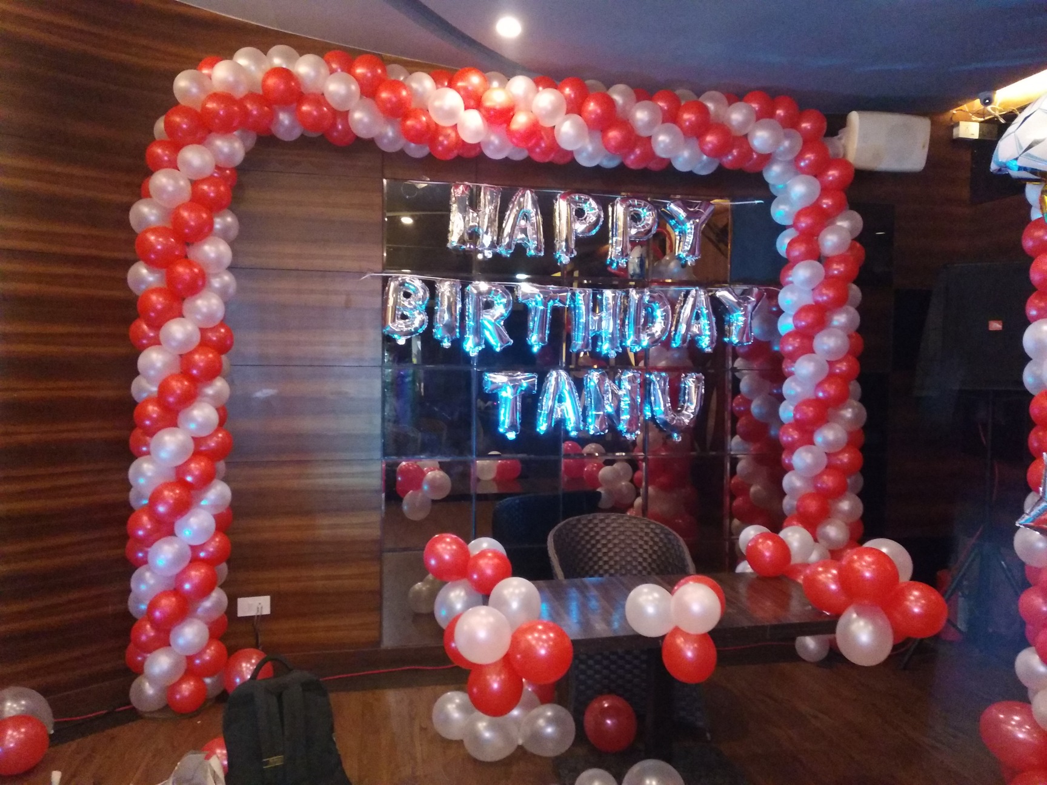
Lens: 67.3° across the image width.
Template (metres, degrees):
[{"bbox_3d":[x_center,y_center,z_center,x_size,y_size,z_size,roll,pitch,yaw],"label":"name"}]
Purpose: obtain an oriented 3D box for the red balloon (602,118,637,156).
[{"bbox_3d":[0.434,-1.149,3.535,0.160,0.160,0.160,0,0,0],"label":"red balloon"}]

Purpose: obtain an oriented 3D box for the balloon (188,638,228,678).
[{"bbox_3d":[-1.374,1.158,3.430,0.160,0.165,0.165,0,2,-11],"label":"balloon"}]

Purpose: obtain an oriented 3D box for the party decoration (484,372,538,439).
[{"bbox_3d":[-0.063,0.066,3.935,0.262,0.338,0.075,0,1,-11],"label":"party decoration"}]

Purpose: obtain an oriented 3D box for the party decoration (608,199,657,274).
[{"bbox_3d":[0.554,-0.809,4.020,0.250,0.370,0.080,0,0,-12],"label":"party decoration"}]

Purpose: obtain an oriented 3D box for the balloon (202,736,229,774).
[{"bbox_3d":[-1.104,1.371,2.920,0.178,0.178,0.178,0,1,-11],"label":"balloon"}]

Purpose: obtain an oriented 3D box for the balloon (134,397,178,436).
[{"bbox_3d":[-1.540,0.098,3.300,0.175,0.165,0.178,0,1,-11],"label":"balloon"}]

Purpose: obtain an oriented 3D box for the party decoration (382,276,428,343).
[{"bbox_3d":[-0.552,-0.386,3.670,0.210,0.315,0.060,0,2,-11],"label":"party decoration"}]

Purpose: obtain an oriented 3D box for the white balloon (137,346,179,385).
[{"bbox_3d":[-1.478,-0.109,3.182,0.165,0.162,0.165,0,1,-11],"label":"white balloon"}]

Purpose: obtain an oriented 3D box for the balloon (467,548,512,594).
[{"bbox_3d":[-0.128,0.664,2.920,0.162,0.168,0.165,0,2,-11],"label":"balloon"}]

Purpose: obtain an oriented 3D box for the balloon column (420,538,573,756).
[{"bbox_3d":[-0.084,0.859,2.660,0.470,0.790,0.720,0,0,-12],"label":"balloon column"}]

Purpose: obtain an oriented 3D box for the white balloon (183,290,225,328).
[{"bbox_3d":[-1.353,-0.353,3.330,0.180,0.166,0.177,0,0,-12],"label":"white balloon"}]

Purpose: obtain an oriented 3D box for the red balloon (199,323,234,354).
[{"bbox_3d":[-1.337,-0.235,3.405,0.175,0.165,0.170,0,1,-11],"label":"red balloon"}]

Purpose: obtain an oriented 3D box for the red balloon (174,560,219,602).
[{"bbox_3d":[-1.386,0.799,3.340,0.165,0.165,0.170,0,2,-11],"label":"red balloon"}]

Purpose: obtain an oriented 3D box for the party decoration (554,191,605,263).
[{"bbox_3d":[0.270,-0.806,3.846,0.235,0.345,0.070,0,0,-12],"label":"party decoration"}]

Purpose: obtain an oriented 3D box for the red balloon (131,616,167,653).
[{"bbox_3d":[-1.597,1.039,3.370,0.165,0.161,0.166,0,0,-12],"label":"red balloon"}]

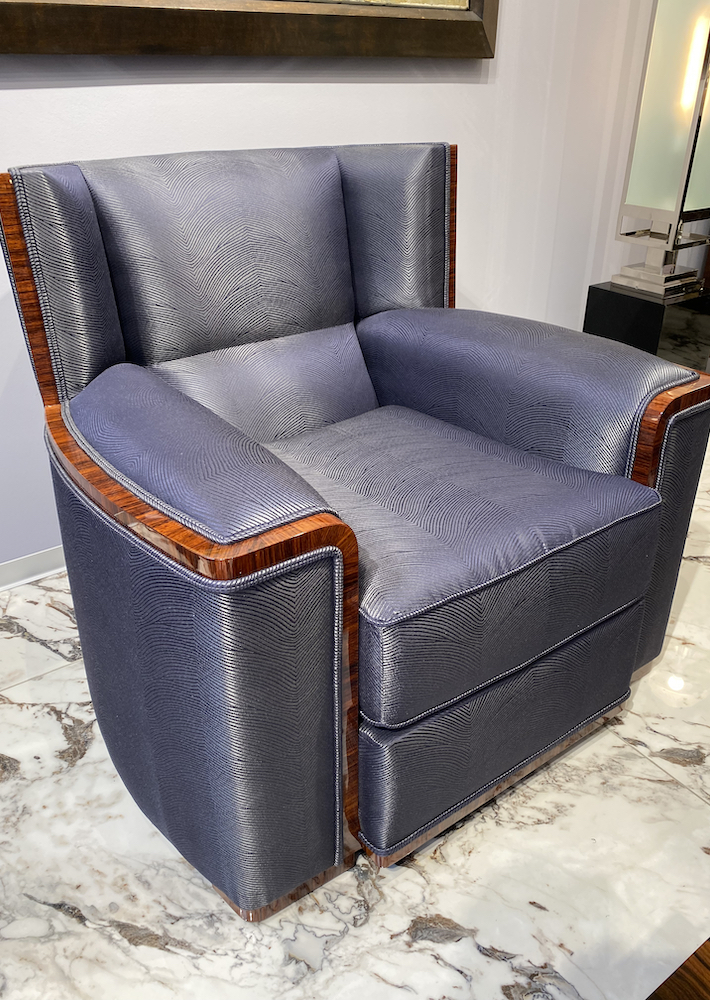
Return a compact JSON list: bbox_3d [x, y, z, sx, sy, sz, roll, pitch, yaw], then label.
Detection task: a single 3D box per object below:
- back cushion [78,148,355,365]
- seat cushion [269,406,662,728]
[{"bbox_3d":[-0.249,-0.489,1.469,0.533,0.350,0.125,-19,24,-30],"label":"back cushion"},{"bbox_3d":[0.043,0.029,1.277,0.562,0.178,0.696,-19,29,-30],"label":"seat cushion"}]

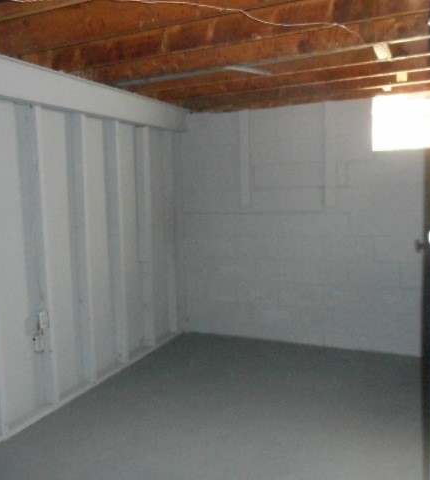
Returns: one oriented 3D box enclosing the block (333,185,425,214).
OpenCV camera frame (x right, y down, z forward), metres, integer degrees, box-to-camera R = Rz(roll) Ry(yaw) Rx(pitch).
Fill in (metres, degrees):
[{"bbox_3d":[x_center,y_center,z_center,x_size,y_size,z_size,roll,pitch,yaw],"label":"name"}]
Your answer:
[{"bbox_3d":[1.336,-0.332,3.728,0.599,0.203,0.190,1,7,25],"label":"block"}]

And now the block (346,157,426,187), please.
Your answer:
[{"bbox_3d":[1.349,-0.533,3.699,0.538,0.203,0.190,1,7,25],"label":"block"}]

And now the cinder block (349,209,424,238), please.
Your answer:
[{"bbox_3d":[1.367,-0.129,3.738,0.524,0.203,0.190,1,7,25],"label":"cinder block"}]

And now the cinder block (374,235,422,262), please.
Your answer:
[{"bbox_3d":[1.491,0.075,3.706,0.386,0.203,0.190,1,7,25],"label":"cinder block"}]

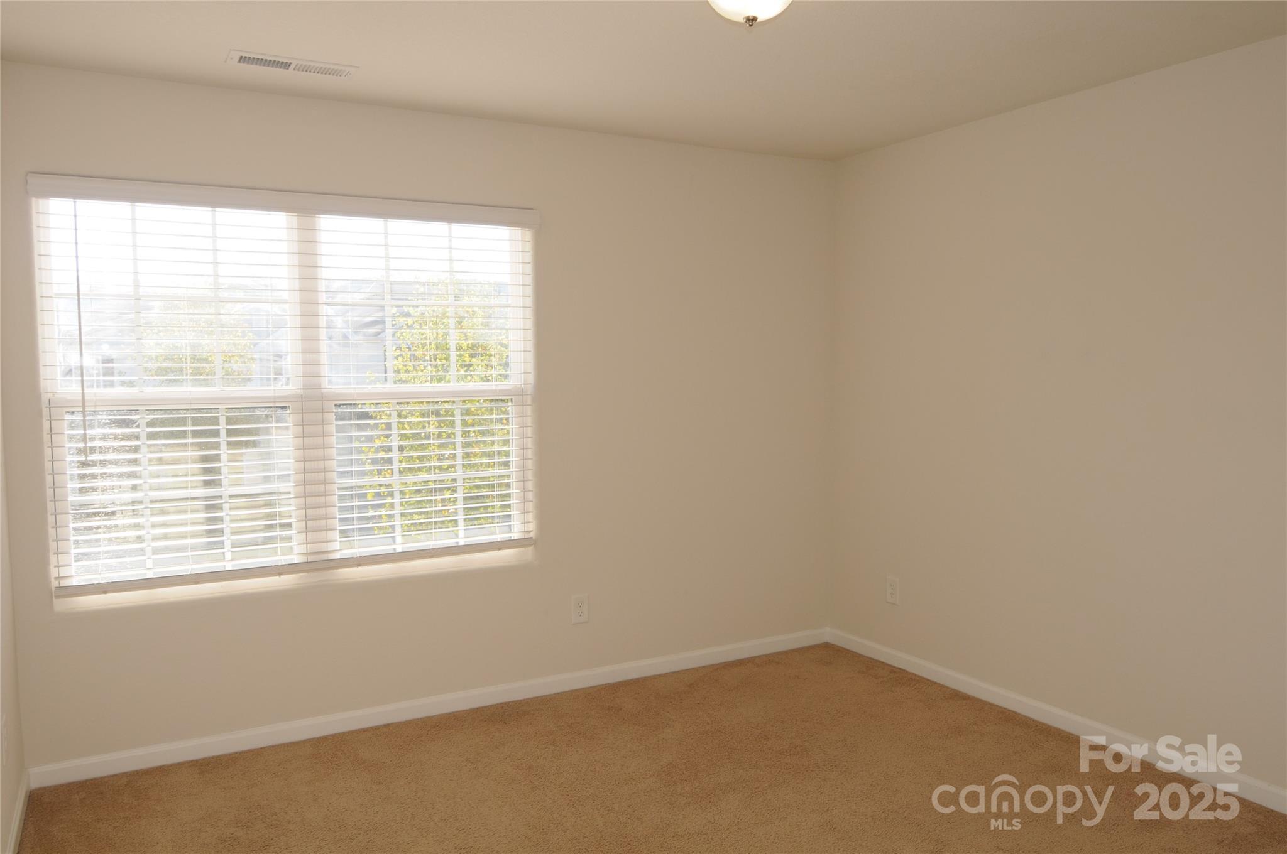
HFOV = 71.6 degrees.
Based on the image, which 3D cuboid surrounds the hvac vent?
[{"bbox_3d":[-1.153,-1.184,2.946,0.395,0.030,0.142,-3,5,-28],"label":"hvac vent"}]

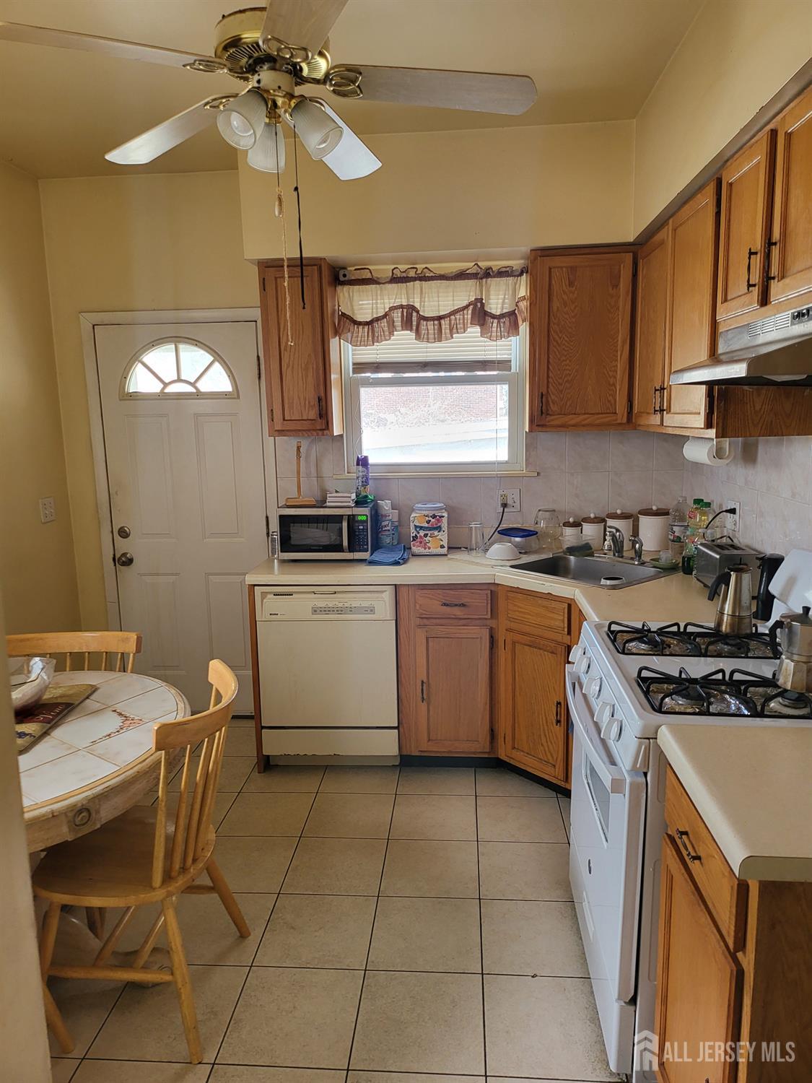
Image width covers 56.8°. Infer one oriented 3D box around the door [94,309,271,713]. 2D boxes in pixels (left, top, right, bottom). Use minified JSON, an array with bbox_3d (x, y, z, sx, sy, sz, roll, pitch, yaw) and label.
[{"bbox_3d":[-1.103,-0.074,3.835,0.813,2.020,0.045,-1,10,4],"label":"door"}]

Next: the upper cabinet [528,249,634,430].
[{"bbox_3d":[0.766,-0.879,3.355,0.445,0.760,0.325,-1,10,4],"label":"upper cabinet"}]

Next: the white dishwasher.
[{"bbox_3d":[-0.315,0.545,3.535,0.602,0.820,0.600,-1,10,4],"label":"white dishwasher"}]

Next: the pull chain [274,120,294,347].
[{"bbox_3d":[-0.322,-0.806,1.972,0.035,0.572,0.028,-1,10,4],"label":"pull chain"}]

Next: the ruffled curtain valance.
[{"bbox_3d":[0.120,-1.103,3.520,0.896,0.360,0.090,0,10,4],"label":"ruffled curtain valance"}]

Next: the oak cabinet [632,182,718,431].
[{"bbox_3d":[1.098,-0.776,2.685,0.329,0.766,1.070,0,10,4],"label":"oak cabinet"}]

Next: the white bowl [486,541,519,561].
[{"bbox_3d":[0.456,0.039,3.498,0.166,0.066,0.166,0,10,4],"label":"white bowl"}]

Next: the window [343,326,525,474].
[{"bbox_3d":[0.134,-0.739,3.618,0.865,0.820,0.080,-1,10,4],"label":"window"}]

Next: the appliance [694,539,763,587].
[{"bbox_3d":[1.189,0.099,2.780,0.145,0.158,0.275,0,10,4],"label":"appliance"}]

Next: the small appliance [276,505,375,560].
[{"bbox_3d":[-0.366,-0.060,3.583,0.435,0.242,0.305,-1,10,2],"label":"small appliance"}]

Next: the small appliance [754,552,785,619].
[{"bbox_3d":[1.158,0.142,2.403,0.110,0.200,0.095,0,10,4],"label":"small appliance"}]

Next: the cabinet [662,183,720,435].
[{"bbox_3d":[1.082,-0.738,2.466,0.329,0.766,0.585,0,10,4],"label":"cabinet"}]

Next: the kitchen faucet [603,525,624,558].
[{"bbox_3d":[0.920,0.004,3.308,0.055,0.150,0.165,5,12,34],"label":"kitchen faucet"}]

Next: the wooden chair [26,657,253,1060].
[{"bbox_3d":[-0.707,0.821,2.033,0.515,0.880,0.495,0,10,4],"label":"wooden chair"}]

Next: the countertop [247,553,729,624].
[{"bbox_3d":[0.303,0.165,3.086,1.991,0.042,1.355,0,10,4],"label":"countertop"}]

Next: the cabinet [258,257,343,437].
[{"bbox_3d":[-0.479,-0.880,3.485,0.298,0.768,0.333,0,10,4],"label":"cabinet"}]

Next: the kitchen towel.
[{"bbox_3d":[-0.071,0.053,3.417,0.185,0.055,0.200,-1,10,4],"label":"kitchen towel"}]

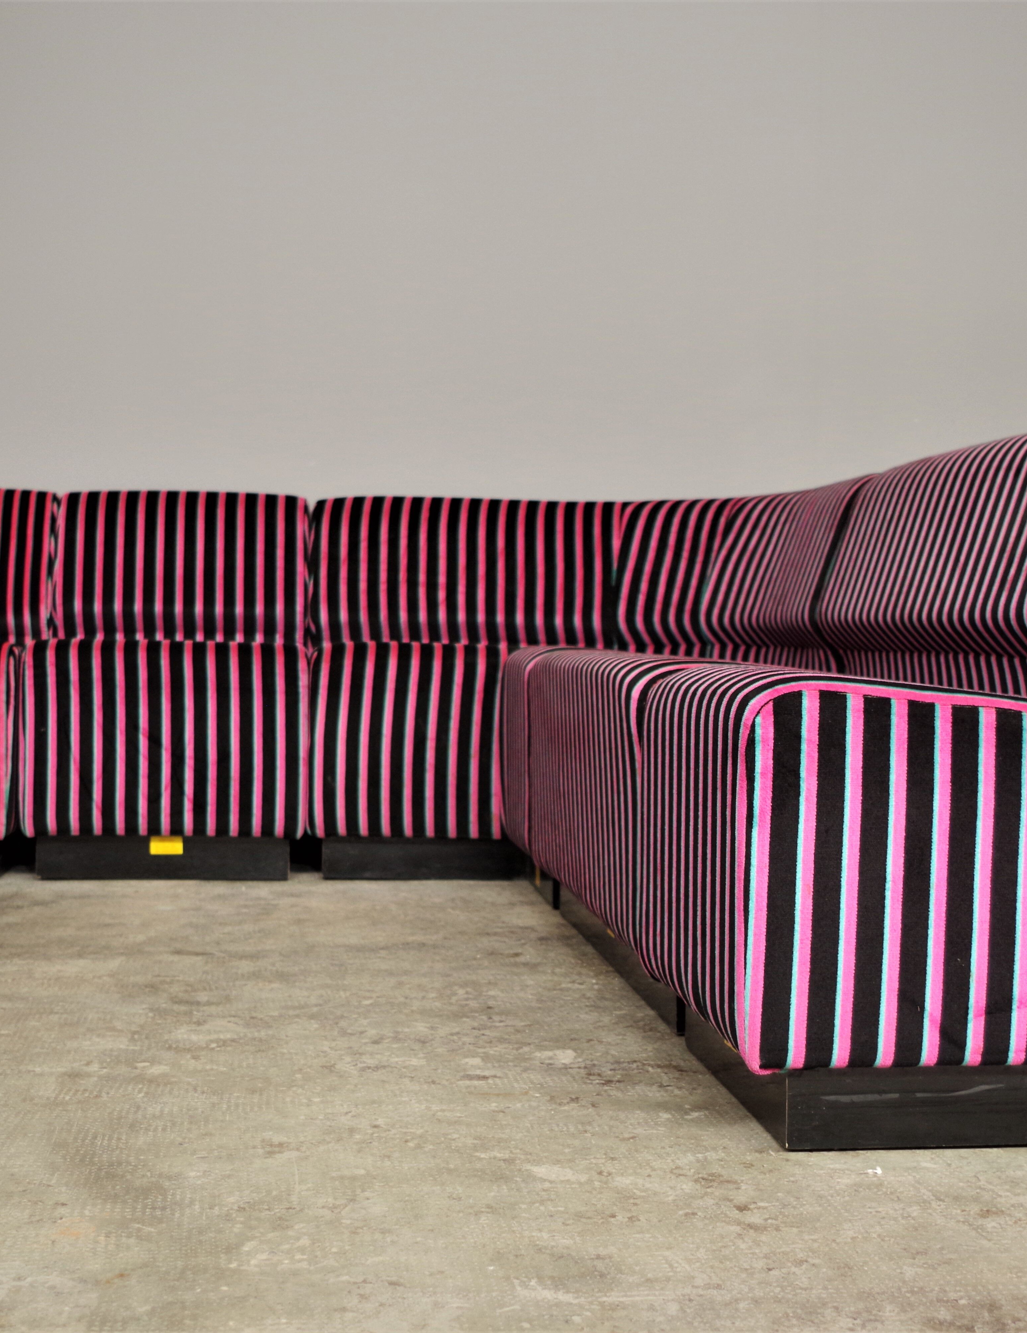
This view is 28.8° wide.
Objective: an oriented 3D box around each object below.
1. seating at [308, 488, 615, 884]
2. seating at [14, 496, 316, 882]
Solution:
[{"bbox_3d":[-0.075,-0.011,4.339,0.735,0.743,0.724,0,1,-7],"label":"seating"},{"bbox_3d":[-0.719,-0.016,4.261,0.562,0.743,0.724,0,1,-7],"label":"seating"}]

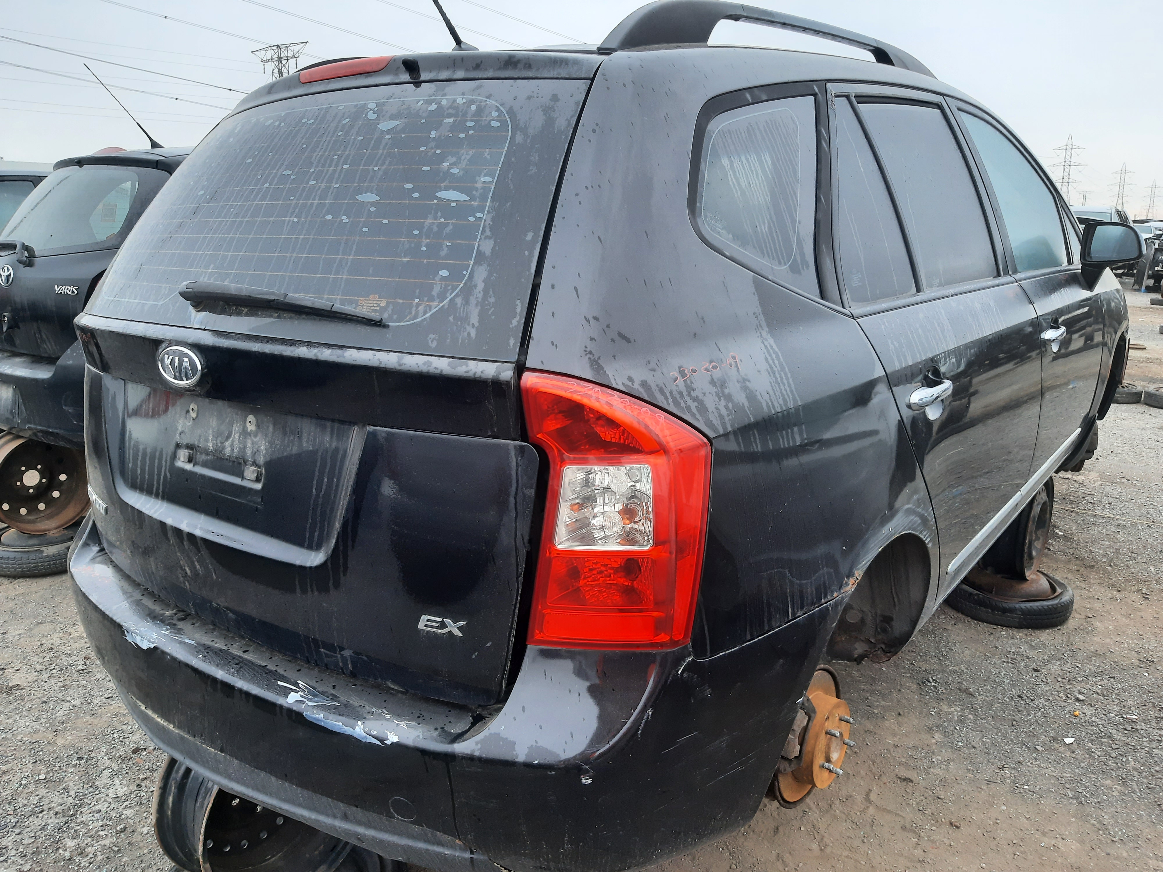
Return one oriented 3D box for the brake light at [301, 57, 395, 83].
[{"bbox_3d":[-0.444,-0.690,1.630,0.280,0.038,0.045,9,17,37],"label":"brake light"}]

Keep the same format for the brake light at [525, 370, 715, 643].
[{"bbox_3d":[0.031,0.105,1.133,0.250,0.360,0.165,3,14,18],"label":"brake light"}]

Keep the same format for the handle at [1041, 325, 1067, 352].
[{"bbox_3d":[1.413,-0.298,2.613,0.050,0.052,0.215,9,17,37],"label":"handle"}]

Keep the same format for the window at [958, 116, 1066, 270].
[{"bbox_3d":[1.329,-0.710,2.622,0.060,0.430,0.840,-15,2,41],"label":"window"}]

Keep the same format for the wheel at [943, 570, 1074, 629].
[{"bbox_3d":[1.712,0.638,3.533,0.500,0.115,0.500,9,16,37],"label":"wheel"}]

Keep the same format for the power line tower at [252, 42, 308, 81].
[{"bbox_3d":[-56.868,-56.061,169.164,17.000,37.000,8.000,9,16,35],"label":"power line tower"}]

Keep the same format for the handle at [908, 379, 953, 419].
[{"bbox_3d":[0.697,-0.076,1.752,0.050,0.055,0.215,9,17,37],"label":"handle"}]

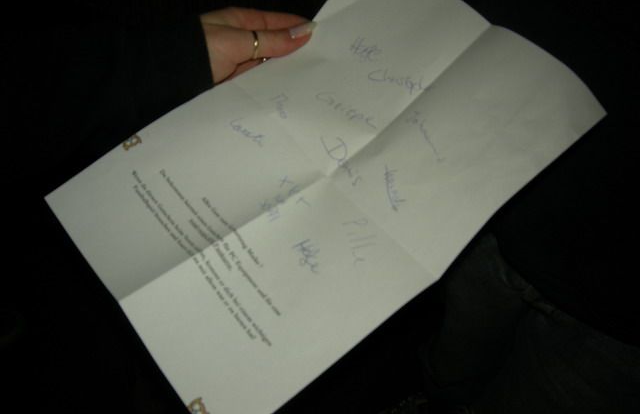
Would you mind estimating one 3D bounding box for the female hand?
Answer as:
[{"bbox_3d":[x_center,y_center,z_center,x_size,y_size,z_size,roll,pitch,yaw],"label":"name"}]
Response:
[{"bbox_3d":[-0.042,-0.114,0.490,0.108,0.052,0.066,-11,54,-10],"label":"female hand"}]

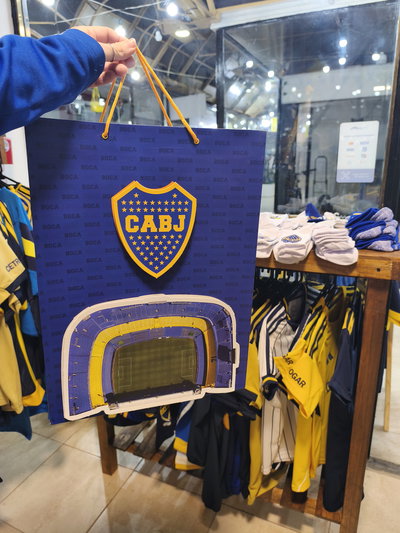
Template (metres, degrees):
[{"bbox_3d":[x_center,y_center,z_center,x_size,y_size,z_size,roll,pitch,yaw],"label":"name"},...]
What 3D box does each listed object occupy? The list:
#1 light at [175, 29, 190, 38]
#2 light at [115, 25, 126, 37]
[{"bbox_3d":[-0.186,-2.470,3.757,0.165,0.050,0.165,-1,13,0],"label":"light"},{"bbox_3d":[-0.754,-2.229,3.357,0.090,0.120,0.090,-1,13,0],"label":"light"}]

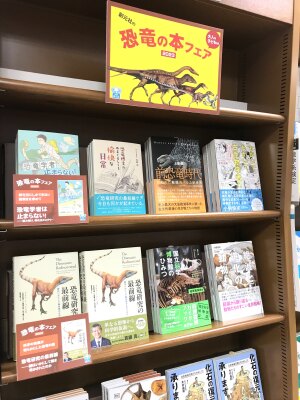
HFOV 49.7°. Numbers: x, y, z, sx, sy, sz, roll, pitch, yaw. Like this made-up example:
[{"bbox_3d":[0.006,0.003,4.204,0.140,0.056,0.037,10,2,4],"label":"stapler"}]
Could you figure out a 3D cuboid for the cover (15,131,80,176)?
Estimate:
[{"bbox_3d":[-0.218,-0.055,0.705,0.127,0.186,0.020,-1,-11,-23],"label":"cover"}]

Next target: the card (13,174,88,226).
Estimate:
[{"bbox_3d":[-0.204,-0.001,0.674,0.148,0.105,0.004,-1,-9,-25],"label":"card"}]

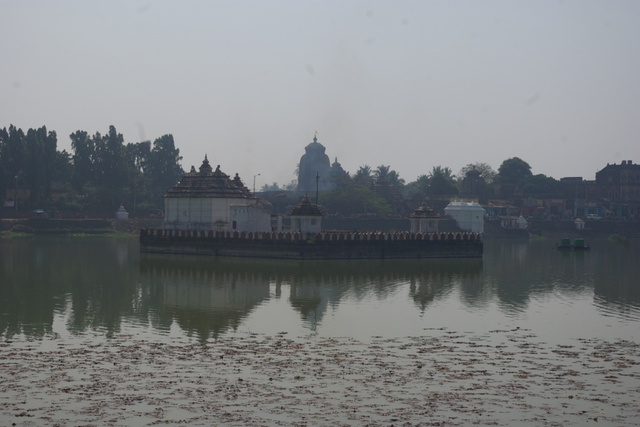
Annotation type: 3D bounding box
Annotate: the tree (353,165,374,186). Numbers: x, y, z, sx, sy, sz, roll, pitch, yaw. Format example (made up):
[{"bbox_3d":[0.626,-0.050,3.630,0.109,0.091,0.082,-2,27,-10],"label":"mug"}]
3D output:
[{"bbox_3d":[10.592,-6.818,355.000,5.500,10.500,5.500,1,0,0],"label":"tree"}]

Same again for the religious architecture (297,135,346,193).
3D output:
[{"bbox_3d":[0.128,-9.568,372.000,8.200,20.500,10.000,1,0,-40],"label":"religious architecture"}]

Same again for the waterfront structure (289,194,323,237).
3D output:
[{"bbox_3d":[-1.565,0.190,163.000,2.750,4.750,2.750,1,0,-40],"label":"waterfront structure"}]

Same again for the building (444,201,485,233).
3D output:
[{"bbox_3d":[34.311,0.947,345.000,5.200,8.000,8.600,1,0,-40],"label":"building"}]

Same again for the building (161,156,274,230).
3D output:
[{"bbox_3d":[-12.313,-2.294,176.000,7.200,9.500,12.600,1,0,-40],"label":"building"}]

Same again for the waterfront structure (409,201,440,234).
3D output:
[{"bbox_3d":[12.507,0.621,174.000,2.700,4.200,2.700,1,0,-40],"label":"waterfront structure"}]

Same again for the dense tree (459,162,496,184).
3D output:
[{"bbox_3d":[41.914,-6.653,388.000,10.000,13.500,9.000,1,0,0],"label":"dense tree"}]

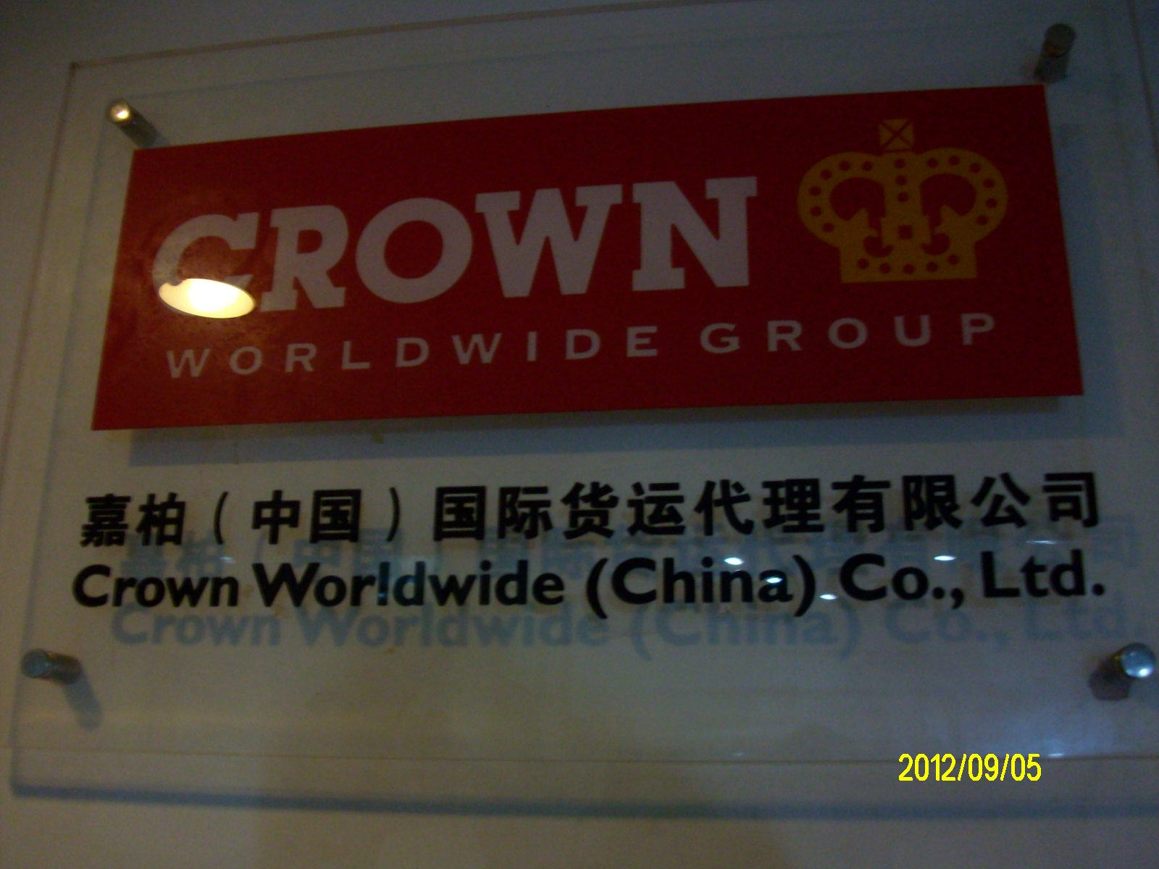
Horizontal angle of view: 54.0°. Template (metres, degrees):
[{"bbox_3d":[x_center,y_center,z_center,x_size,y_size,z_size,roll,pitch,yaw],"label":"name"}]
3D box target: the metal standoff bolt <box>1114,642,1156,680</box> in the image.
[{"bbox_3d":[0.362,0.152,0.753,0.020,0.020,0.045,-2,-17,8],"label":"metal standoff bolt"}]

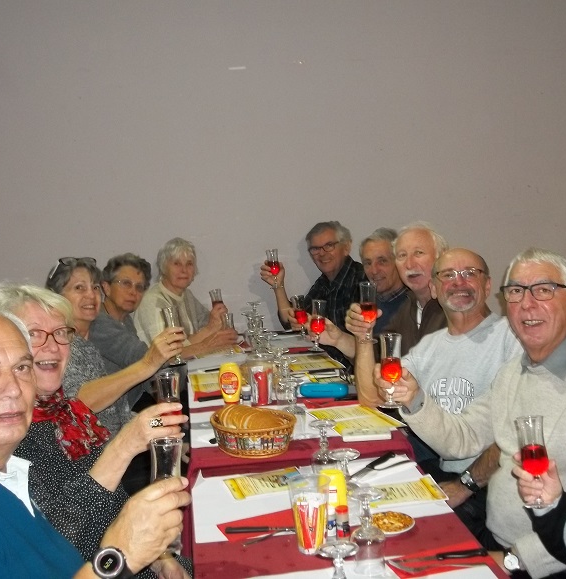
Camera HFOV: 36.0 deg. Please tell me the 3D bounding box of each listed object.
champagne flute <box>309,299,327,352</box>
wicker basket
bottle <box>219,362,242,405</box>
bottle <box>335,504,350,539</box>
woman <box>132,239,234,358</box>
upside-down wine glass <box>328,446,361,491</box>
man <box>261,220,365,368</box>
[{"bbox_3d":[0.113,0.113,2.740,0.055,0.170,0.055,4,6,-7],"label":"champagne flute"},{"bbox_3d":[-0.097,0.417,2.545,0.250,0.095,0.250,-4,7,-6],"label":"wicker basket"},{"bbox_3d":[-0.179,0.333,3.013,0.077,0.158,0.052,-4,7,-6],"label":"bottle"},{"bbox_3d":[0.133,0.507,1.890,0.031,0.080,0.031,-4,7,-6],"label":"bottle"},{"bbox_3d":[-0.464,0.429,3.861,0.680,1.305,0.520,2,8,33],"label":"woman"},{"bbox_3d":[0.145,0.454,2.011,0.072,0.155,0.072,-4,7,-6],"label":"upside-down wine glass"},{"bbox_3d":[0.280,0.370,3.871,0.560,1.345,0.700,4,9,43],"label":"man"}]

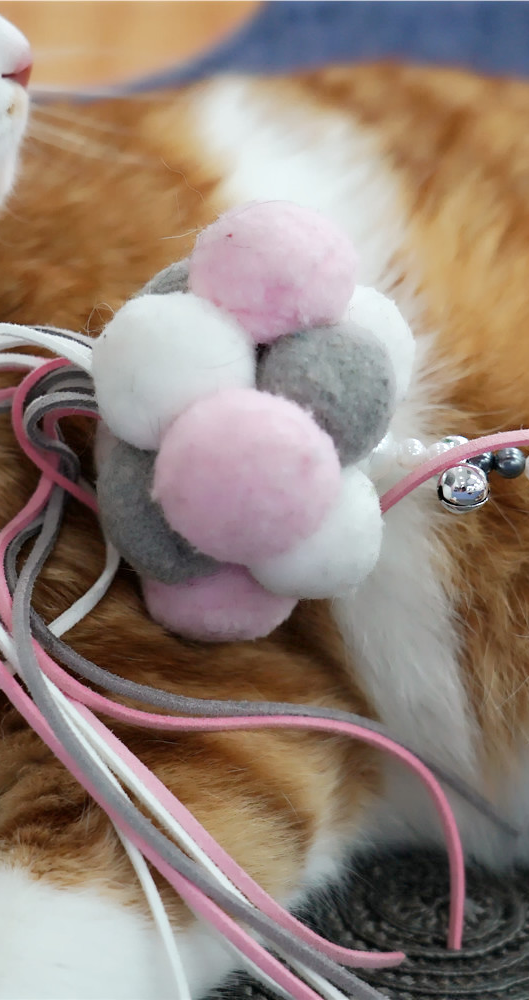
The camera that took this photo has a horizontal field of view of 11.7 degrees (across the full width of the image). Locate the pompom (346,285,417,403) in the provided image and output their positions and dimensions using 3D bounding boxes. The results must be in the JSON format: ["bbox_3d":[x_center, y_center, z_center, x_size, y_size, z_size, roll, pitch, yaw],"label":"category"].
[{"bbox_3d":[0.016,-0.027,0.484,0.026,0.026,0.026,0,25,0],"label":"pompom"}]

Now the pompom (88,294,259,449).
[{"bbox_3d":[-0.016,-0.023,0.468,0.030,0.029,0.029,0,25,0],"label":"pompom"}]

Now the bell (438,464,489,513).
[{"bbox_3d":[0.037,-0.002,0.480,0.009,0.010,0.009,0,25,0],"label":"bell"}]

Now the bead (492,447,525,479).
[{"bbox_3d":[0.046,-0.007,0.484,0.006,0.006,0.006,0,25,0],"label":"bead"}]

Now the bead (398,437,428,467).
[{"bbox_3d":[0.028,-0.009,0.486,0.006,0.006,0.006,0,25,0],"label":"bead"}]

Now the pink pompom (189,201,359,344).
[{"bbox_3d":[0.002,-0.042,0.476,0.031,0.028,0.029,0,25,0],"label":"pink pompom"}]

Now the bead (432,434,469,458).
[{"bbox_3d":[0.035,-0.009,0.487,0.006,0.006,0.006,0,25,0],"label":"bead"}]

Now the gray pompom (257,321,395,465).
[{"bbox_3d":[0.011,-0.019,0.468,0.026,0.027,0.026,0,25,0],"label":"gray pompom"}]

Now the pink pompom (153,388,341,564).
[{"bbox_3d":[-0.003,-0.004,0.452,0.032,0.031,0.031,0,25,0],"label":"pink pompom"}]

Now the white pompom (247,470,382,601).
[{"bbox_3d":[0.009,0.005,0.470,0.026,0.026,0.026,0,25,0],"label":"white pompom"}]

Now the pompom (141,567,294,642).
[{"bbox_3d":[-0.008,0.012,0.482,0.029,0.028,0.028,0,25,0],"label":"pompom"}]

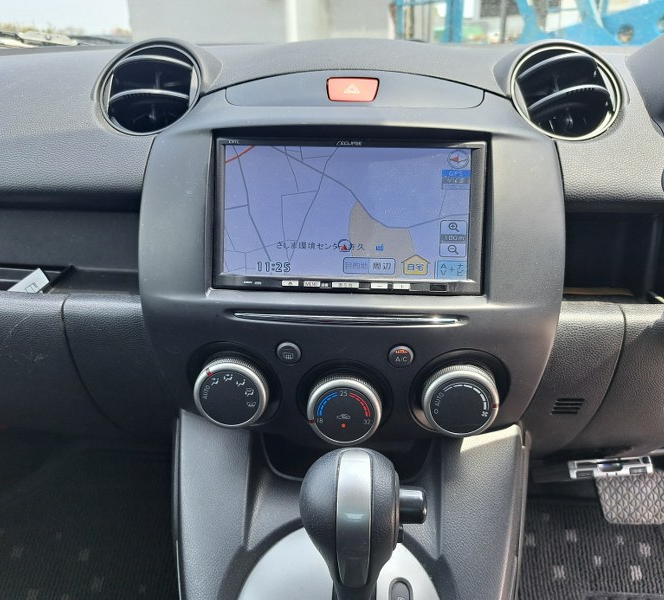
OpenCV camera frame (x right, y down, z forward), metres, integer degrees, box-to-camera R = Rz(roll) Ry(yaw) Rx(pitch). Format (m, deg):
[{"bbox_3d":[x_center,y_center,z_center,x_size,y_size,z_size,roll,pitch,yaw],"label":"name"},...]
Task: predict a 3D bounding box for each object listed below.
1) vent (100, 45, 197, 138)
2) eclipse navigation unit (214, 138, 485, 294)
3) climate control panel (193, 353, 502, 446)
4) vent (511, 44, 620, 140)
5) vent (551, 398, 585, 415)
[{"bbox_3d":[-0.126,-0.145,0.392,0.073,0.073,0.030,4,-15,8],"label":"vent"},{"bbox_3d":[0.011,-0.054,0.359,0.169,0.097,0.020,2,0,3],"label":"eclipse navigation unit"},{"bbox_3d":[0.010,0.060,0.342,0.184,0.055,0.030,2,16,3],"label":"climate control panel"},{"bbox_3d":[0.154,-0.135,0.372,0.073,0.073,0.030,-1,-17,-2],"label":"vent"},{"bbox_3d":[0.165,0.074,0.388,0.019,0.015,0.006,-1,36,-2],"label":"vent"}]

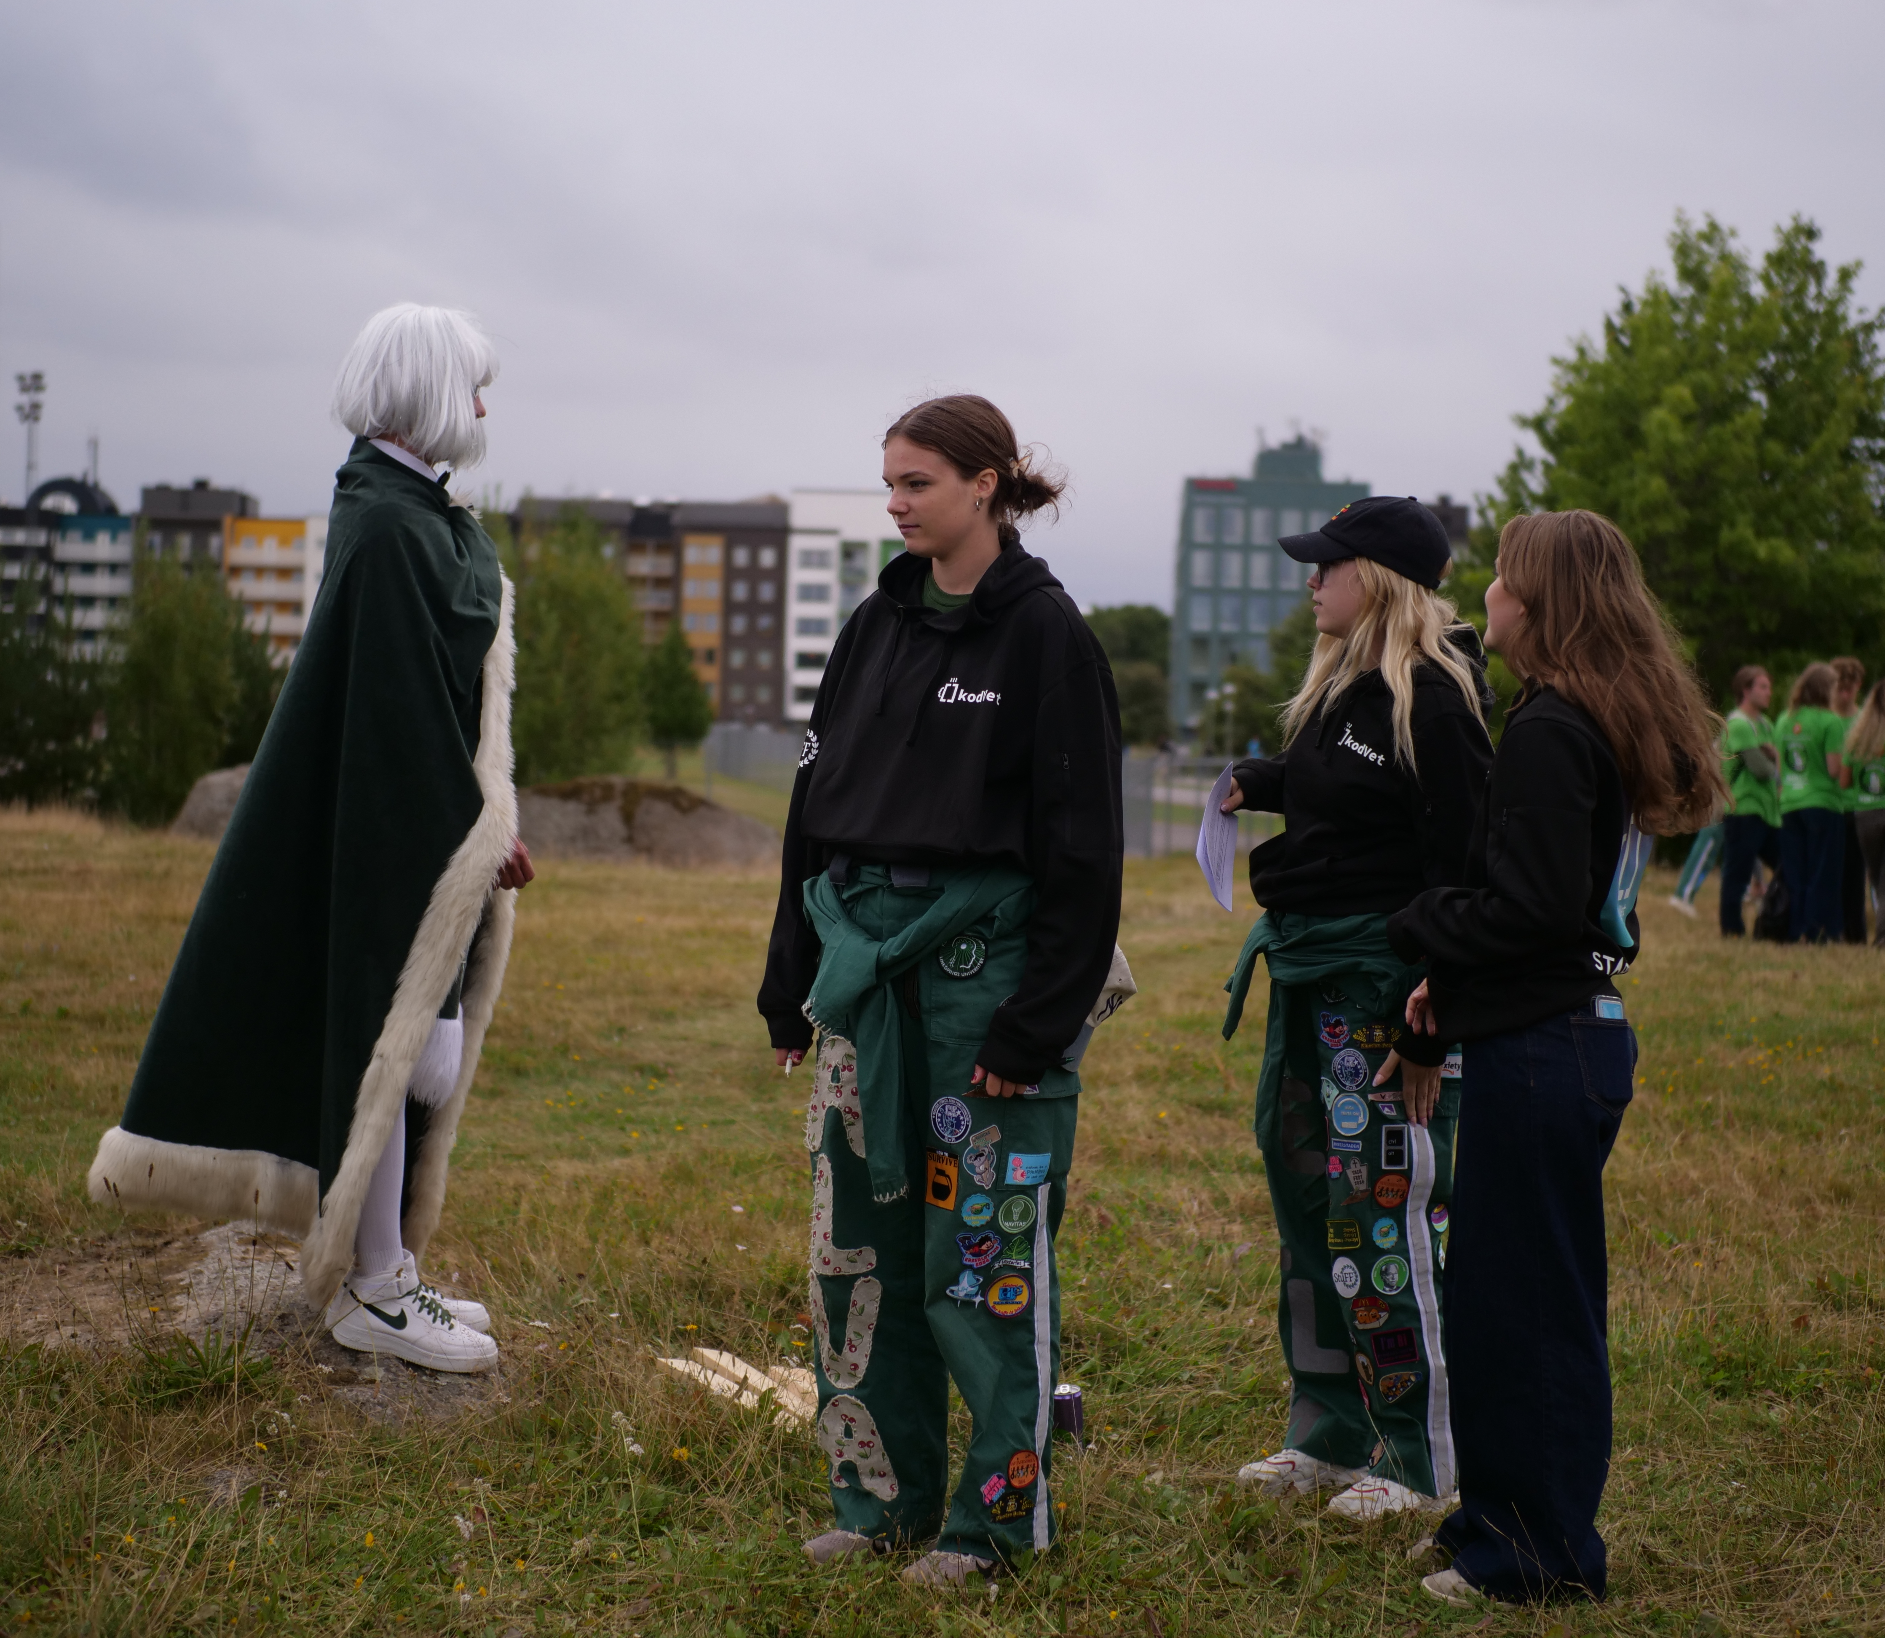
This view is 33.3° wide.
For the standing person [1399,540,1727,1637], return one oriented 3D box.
[{"bbox_3d":[0.900,0.342,4.630,0.460,1.600,0.450,2,2,25],"label":"standing person"}]

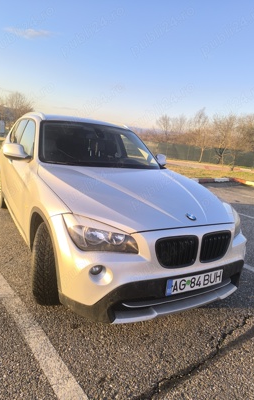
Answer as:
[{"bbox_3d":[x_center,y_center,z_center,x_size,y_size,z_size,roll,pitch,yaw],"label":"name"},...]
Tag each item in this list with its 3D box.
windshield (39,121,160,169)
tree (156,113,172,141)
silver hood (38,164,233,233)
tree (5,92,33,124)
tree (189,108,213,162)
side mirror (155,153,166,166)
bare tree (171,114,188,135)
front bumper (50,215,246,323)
[{"bbox_3d":[-0.300,-0.620,3.051,1.420,0.170,0.840,-1,51,-30],"label":"windshield"},{"bbox_3d":[5.771,-10.673,42.648,2.700,5.700,2.700,8,13,6],"label":"tree"},{"bbox_3d":[0.131,-0.076,2.335,1.500,0.240,1.360,-1,21,-30],"label":"silver hood"},{"bbox_3d":[-14.889,-11.589,36.682,4.000,6.000,4.000,1,14,-22],"label":"tree"},{"bbox_3d":[6.644,-5.894,24.545,2.300,4.800,2.300,10,13,13],"label":"tree"},{"bbox_3d":[0.452,-0.535,3.562,0.250,0.170,0.160,-1,15,-30],"label":"side mirror"},{"bbox_3d":[8.718,-11.391,45.705,2.900,6.200,2.900,8,13,9],"label":"bare tree"},{"bbox_3d":[0.333,0.446,2.011,1.760,0.660,0.570,-1,15,-30],"label":"front bumper"}]

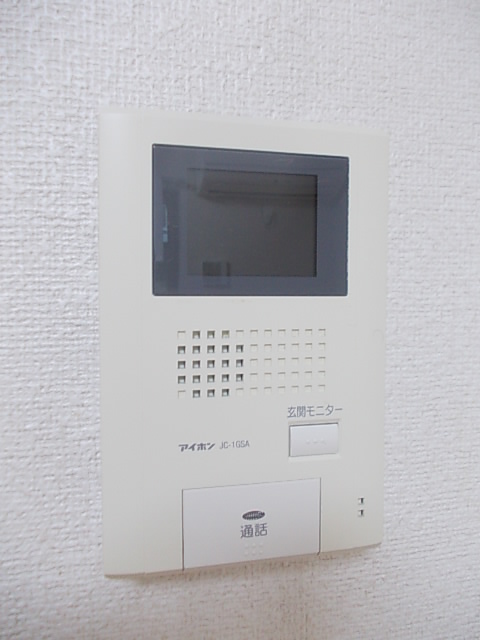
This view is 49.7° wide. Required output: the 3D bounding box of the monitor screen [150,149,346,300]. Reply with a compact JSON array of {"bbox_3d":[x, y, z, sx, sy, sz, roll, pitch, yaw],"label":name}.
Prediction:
[{"bbox_3d":[0.006,-0.039,0.213,0.082,0.058,0.006,-1,3,-13],"label":"monitor screen"}]

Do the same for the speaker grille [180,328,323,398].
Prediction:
[{"bbox_3d":[0.006,0.018,0.215,0.063,0.027,0.005,-1,3,-13],"label":"speaker grille"}]

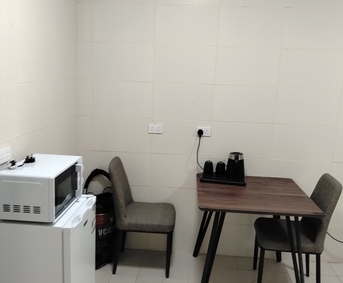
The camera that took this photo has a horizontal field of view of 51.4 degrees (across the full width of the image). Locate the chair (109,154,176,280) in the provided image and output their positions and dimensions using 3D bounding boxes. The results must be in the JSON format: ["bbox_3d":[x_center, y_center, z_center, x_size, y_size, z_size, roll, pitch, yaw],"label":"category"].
[{"bbox_3d":[-0.219,0.581,2.868,0.530,0.875,0.440,3,10,3],"label":"chair"}]

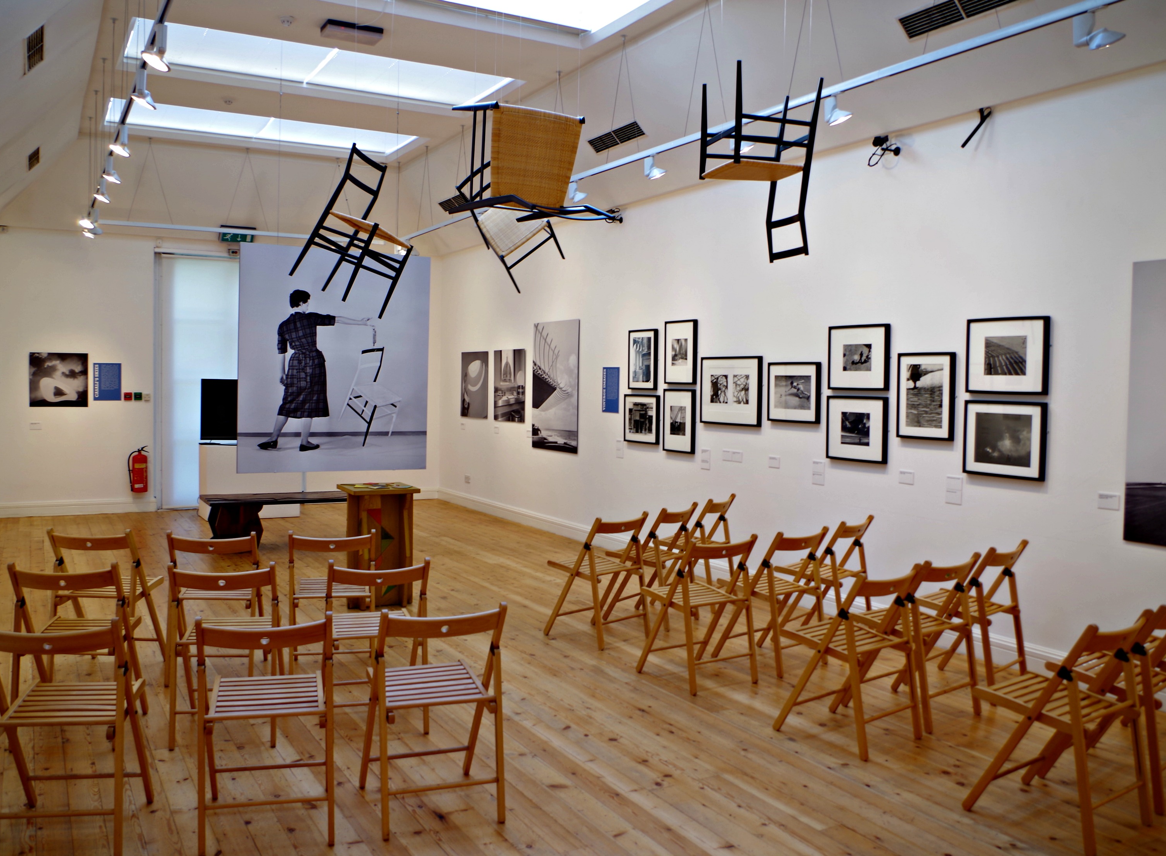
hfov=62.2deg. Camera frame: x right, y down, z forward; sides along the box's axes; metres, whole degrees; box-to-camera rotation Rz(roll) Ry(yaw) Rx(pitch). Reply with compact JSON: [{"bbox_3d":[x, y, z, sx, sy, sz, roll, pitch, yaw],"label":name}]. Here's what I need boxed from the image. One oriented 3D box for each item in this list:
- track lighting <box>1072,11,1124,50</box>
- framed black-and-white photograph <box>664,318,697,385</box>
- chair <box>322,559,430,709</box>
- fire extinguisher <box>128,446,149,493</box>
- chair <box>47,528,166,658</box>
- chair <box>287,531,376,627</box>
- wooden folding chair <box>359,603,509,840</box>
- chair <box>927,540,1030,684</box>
[{"bbox_3d":[2.142,-1.650,4.020,0.160,0.150,0.130,-1,3,-30],"label":"track lighting"},{"bbox_3d":[0.804,-0.622,7.971,0.030,0.517,0.410,-1,3,-30],"label":"framed black-and-white photograph"},{"bbox_3d":[-0.922,0.934,4.361,0.435,0.770,0.500,0,3,-14],"label":"chair"},{"bbox_3d":[-4.950,0.457,10.774,0.200,0.530,0.170,-1,3,-30],"label":"fire extinguisher"},{"bbox_3d":[-2.451,0.879,5.008,0.435,0.770,0.500,1,3,1],"label":"chair"},{"bbox_3d":[-1.314,0.894,5.091,0.435,0.770,0.500,0,3,-13],"label":"chair"},{"bbox_3d":[-0.551,0.980,3.492,0.432,0.775,0.505,0,3,-22],"label":"wooden folding chair"},{"bbox_3d":[1.981,0.954,4.986,0.500,0.770,0.435,4,4,45],"label":"chair"}]

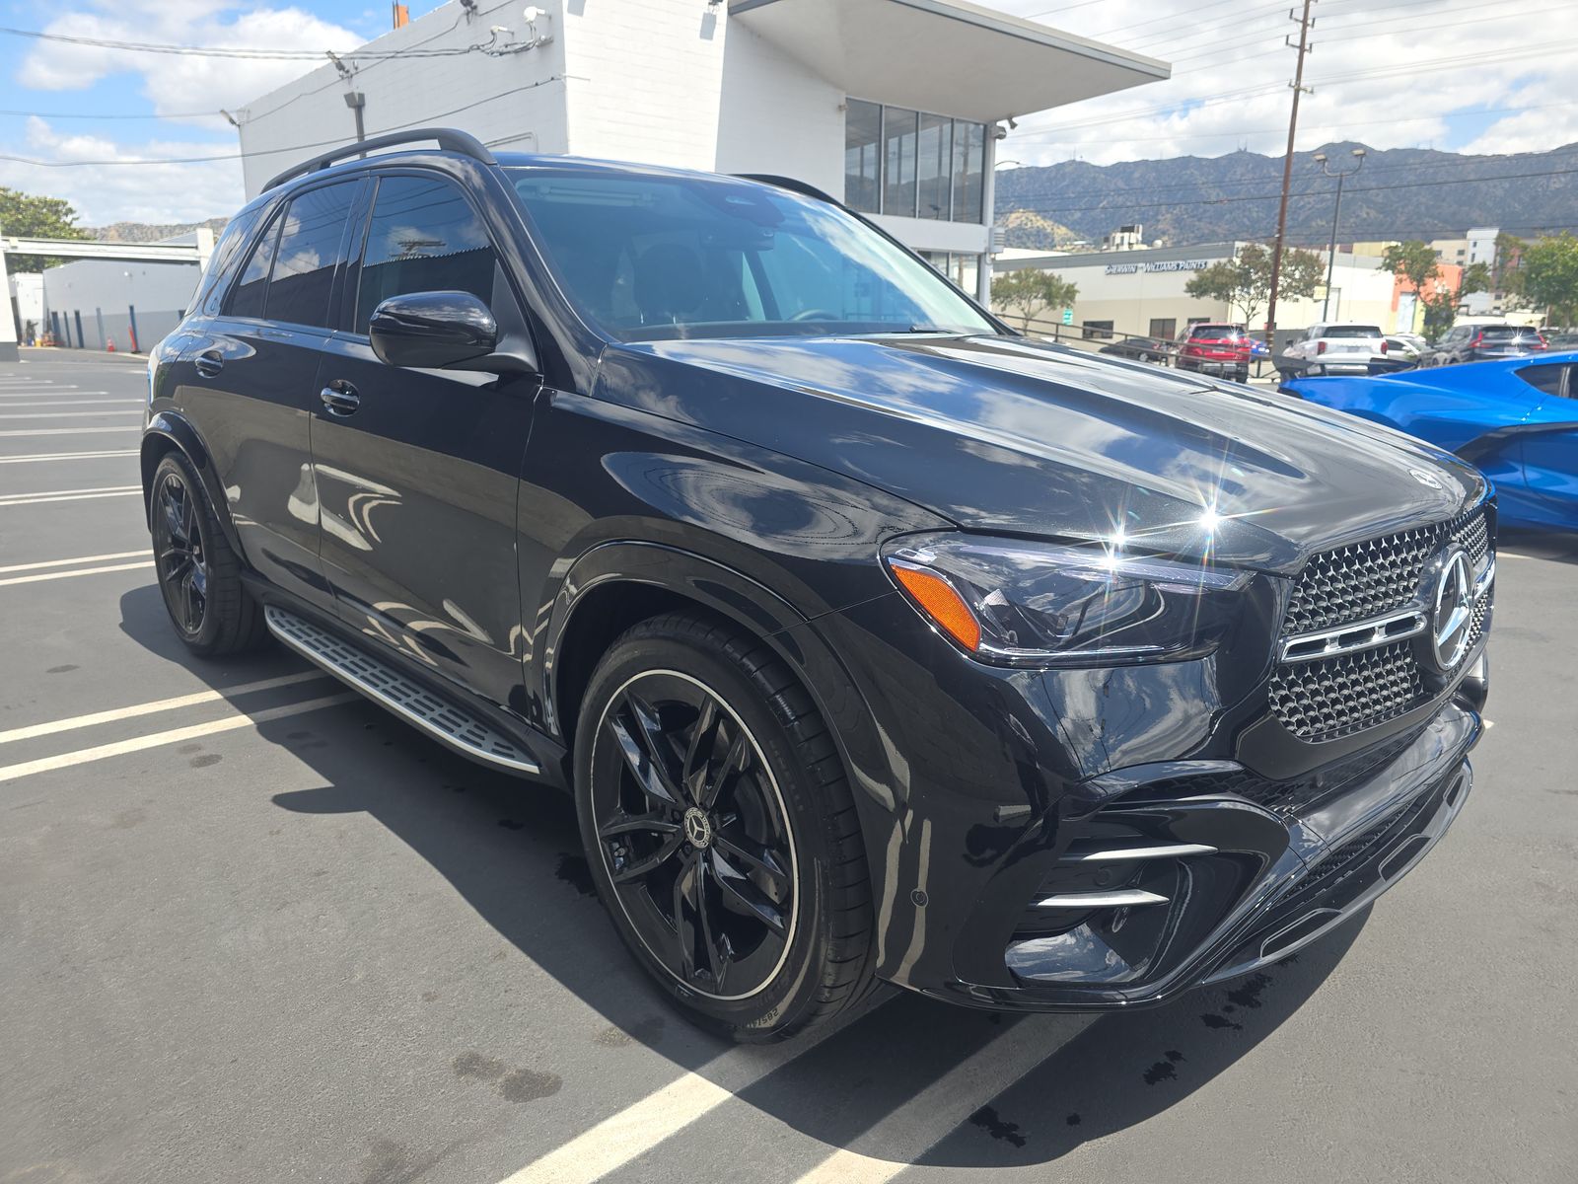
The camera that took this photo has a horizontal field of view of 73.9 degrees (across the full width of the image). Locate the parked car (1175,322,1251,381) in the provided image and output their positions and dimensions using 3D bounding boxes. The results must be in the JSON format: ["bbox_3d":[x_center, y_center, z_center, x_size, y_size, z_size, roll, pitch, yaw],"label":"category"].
[{"bbox_3d":[12.906,-7.342,32.073,1.850,1.690,4.620,4,15,16],"label":"parked car"}]

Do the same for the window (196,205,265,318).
[{"bbox_3d":[-2.171,-1.249,3.990,0.110,0.420,0.700,21,0,-37],"label":"window"}]

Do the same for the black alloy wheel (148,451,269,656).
[{"bbox_3d":[-2.166,-0.172,4.011,0.290,0.780,0.785,-13,20,-42],"label":"black alloy wheel"}]

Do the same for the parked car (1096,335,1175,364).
[{"bbox_3d":[22.200,-15.500,67.400,1.830,1.440,4.700,-13,19,-40],"label":"parked car"}]

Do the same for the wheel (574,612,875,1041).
[{"bbox_3d":[-0.092,0.404,1.930,0.290,0.785,0.785,-12,19,-42],"label":"wheel"}]

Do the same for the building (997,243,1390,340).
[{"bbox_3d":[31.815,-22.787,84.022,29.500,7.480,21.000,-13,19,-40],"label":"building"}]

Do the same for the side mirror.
[{"bbox_3d":[-0.756,-0.551,2.228,0.230,0.165,0.150,-12,19,-42],"label":"side mirror"}]

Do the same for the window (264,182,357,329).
[{"bbox_3d":[-1.393,-0.972,3.039,0.560,0.410,0.050,15,-1,44],"label":"window"}]

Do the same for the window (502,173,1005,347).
[{"bbox_3d":[-0.031,-0.880,2.808,1.420,0.120,0.750,-12,54,-42],"label":"window"}]

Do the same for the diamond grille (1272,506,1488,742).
[{"bbox_3d":[1.095,0.019,1.806,1.060,0.340,0.140,-13,20,-42],"label":"diamond grille"}]

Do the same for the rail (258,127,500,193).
[{"bbox_3d":[-1.387,-1.357,3.346,0.080,0.150,1.880,-12,19,-42],"label":"rail"}]

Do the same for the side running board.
[{"bbox_3d":[-1.134,0.207,2.852,0.160,0.080,1.700,-12,19,-42],"label":"side running board"}]

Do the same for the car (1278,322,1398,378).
[{"bbox_3d":[15.485,-6.755,29.993,1.960,1.750,4.950,3,15,13],"label":"car"}]

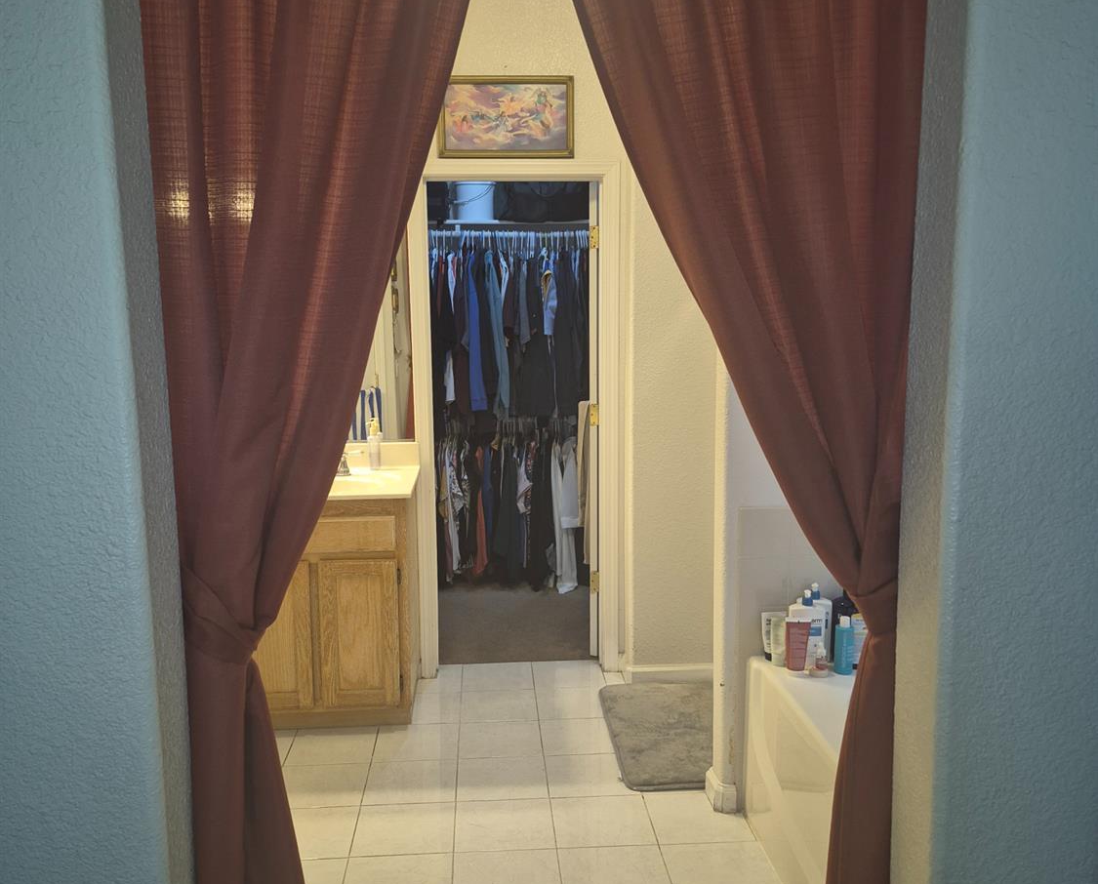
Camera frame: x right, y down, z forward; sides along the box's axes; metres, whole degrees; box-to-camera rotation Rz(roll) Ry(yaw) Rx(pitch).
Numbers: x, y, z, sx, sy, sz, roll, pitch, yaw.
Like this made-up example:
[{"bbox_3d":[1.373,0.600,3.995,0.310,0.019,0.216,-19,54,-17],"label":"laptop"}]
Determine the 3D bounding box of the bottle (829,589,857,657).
[{"bbox_3d":[0.891,0.530,2.899,0.080,0.225,0.065,2,8,17],"label":"bottle"}]

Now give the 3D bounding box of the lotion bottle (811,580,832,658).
[{"bbox_3d":[0.790,0.531,2.881,0.094,0.230,0.060,1,7,10],"label":"lotion bottle"}]

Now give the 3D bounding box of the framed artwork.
[{"bbox_3d":[-0.170,-1.291,3.862,0.542,0.313,0.030,-1,7,-4],"label":"framed artwork"}]

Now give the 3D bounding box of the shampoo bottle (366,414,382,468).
[{"bbox_3d":[-0.708,0.004,3.940,0.058,0.207,0.056,-1,7,0],"label":"shampoo bottle"}]

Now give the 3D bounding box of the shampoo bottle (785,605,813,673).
[{"bbox_3d":[0.722,0.578,2.803,0.073,0.158,0.045,1,8,15],"label":"shampoo bottle"}]

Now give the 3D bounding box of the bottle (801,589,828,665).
[{"bbox_3d":[0.760,0.539,2.844,0.098,0.224,0.060,1,8,15],"label":"bottle"}]

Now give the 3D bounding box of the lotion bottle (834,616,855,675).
[{"bbox_3d":[0.846,0.578,2.780,0.058,0.163,0.055,2,8,17],"label":"lotion bottle"}]

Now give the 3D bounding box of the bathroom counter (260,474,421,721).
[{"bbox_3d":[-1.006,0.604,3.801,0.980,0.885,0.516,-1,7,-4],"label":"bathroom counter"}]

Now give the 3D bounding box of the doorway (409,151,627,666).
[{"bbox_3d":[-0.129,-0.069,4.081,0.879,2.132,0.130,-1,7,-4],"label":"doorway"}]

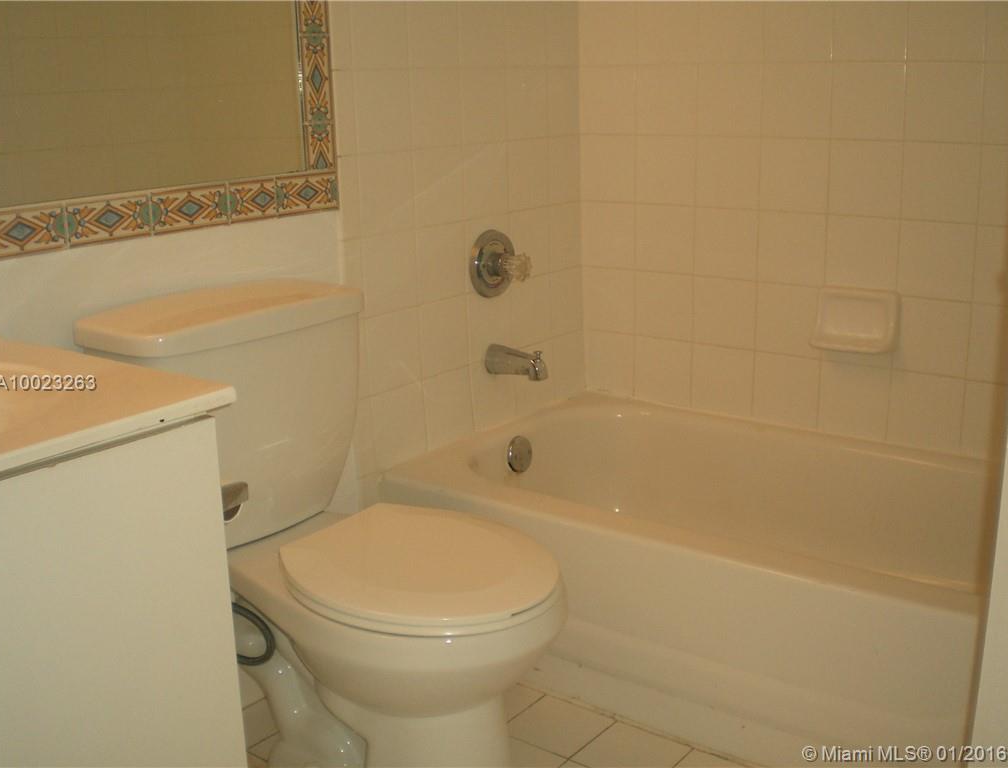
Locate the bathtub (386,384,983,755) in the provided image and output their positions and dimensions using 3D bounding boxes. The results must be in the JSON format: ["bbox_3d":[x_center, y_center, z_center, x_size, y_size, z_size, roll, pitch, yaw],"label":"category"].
[{"bbox_3d":[0.569,0.361,2.092,1.509,0.356,0.747,10,19,36],"label":"bathtub"}]

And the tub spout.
[{"bbox_3d":[0.030,-0.044,2.415,0.142,0.071,0.054,10,19,36],"label":"tub spout"}]

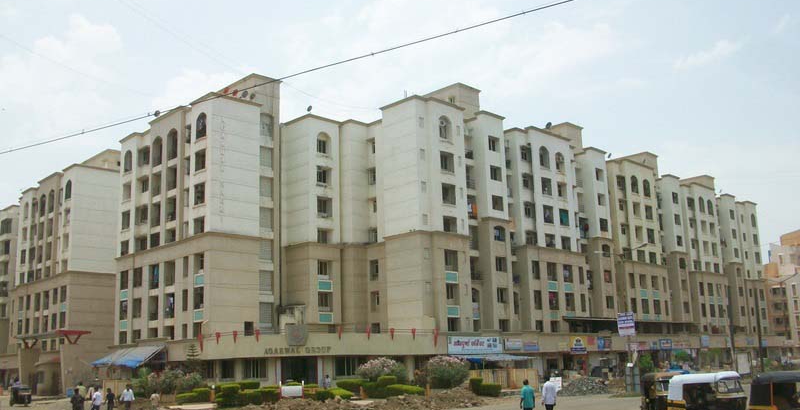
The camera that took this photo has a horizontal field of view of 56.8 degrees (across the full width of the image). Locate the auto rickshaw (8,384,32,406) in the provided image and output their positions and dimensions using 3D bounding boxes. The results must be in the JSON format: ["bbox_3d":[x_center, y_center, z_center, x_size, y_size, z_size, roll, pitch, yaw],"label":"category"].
[{"bbox_3d":[-30.460,15.356,59.433,1.300,1.657,2.600,7,-15,-36],"label":"auto rickshaw"}]

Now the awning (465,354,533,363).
[{"bbox_3d":[8.065,12.636,61.175,5.920,0.650,2.400,10,-17,-44],"label":"awning"}]

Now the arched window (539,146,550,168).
[{"bbox_3d":[14.992,-4.916,76.513,1.741,2.292,0.300,10,-16,-44],"label":"arched window"}]

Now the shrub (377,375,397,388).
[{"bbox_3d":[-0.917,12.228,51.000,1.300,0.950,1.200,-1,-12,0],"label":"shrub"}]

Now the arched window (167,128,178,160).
[{"bbox_3d":[-21.014,-5.618,68.669,0.300,2.850,2.000,10,-17,-43],"label":"arched window"}]

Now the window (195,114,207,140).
[{"bbox_3d":[-17.371,-6.972,65.081,0.250,2.280,1.750,10,-17,-44],"label":"window"}]

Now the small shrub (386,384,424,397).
[{"bbox_3d":[0.372,12.556,50.000,2.450,0.900,1.400,-1,-12,0],"label":"small shrub"}]

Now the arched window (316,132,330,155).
[{"bbox_3d":[-7.160,-5.706,68.938,1.650,2.200,0.300,10,-17,-43],"label":"arched window"}]

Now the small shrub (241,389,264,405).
[{"bbox_3d":[-9.035,11.792,45.300,1.400,0.950,1.200,-1,-12,0],"label":"small shrub"}]

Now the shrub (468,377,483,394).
[{"bbox_3d":[5.156,12.347,50.500,0.900,1.050,0.900,-2,-12,0],"label":"shrub"}]

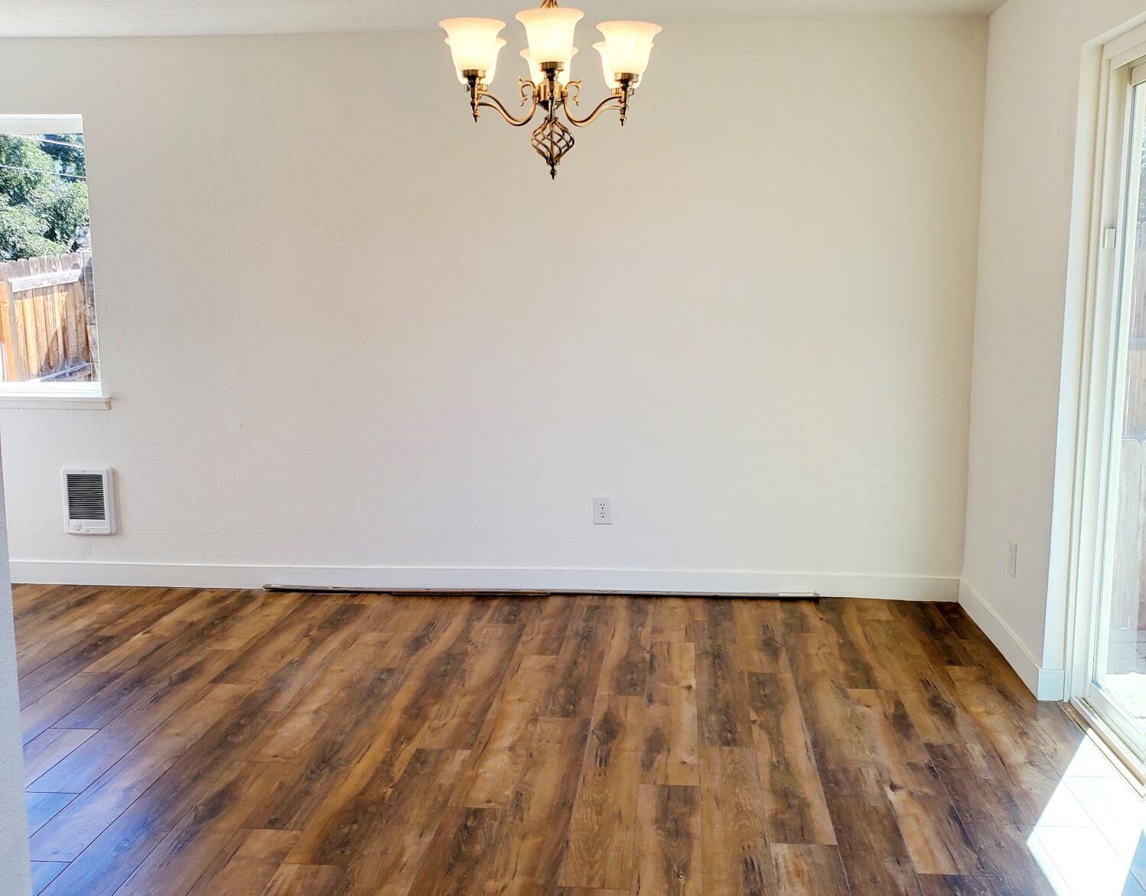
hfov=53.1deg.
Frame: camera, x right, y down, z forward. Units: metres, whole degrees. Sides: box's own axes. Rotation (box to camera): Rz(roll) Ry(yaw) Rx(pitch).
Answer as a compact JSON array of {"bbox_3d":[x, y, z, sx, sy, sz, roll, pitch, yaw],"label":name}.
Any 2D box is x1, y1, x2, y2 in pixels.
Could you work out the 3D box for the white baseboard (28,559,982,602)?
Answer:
[{"bbox_3d":[-0.498,0.594,5.152,4.373,0.109,0.016,0,9,5],"label":"white baseboard"}]

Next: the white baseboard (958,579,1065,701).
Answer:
[{"bbox_3d":[1.653,0.702,4.397,0.079,0.109,1.139,0,9,5],"label":"white baseboard"}]

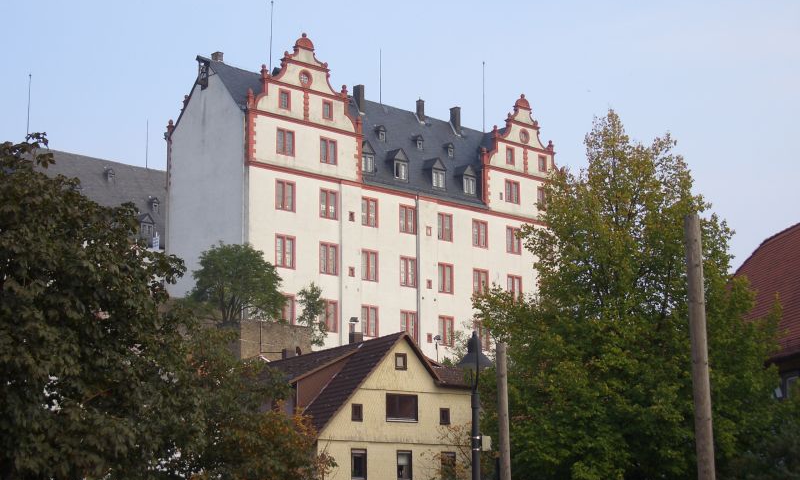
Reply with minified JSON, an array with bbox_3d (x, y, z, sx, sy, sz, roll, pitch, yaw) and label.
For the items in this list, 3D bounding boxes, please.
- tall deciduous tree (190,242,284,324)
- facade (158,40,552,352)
[{"bbox_3d":[-10.887,2.847,96.000,6.200,5.600,5.900,-1,-12,0],"label":"tall deciduous tree"},{"bbox_3d":[-1.565,-1.465,120.279,35.490,24.780,10.920,10,-16,-41],"label":"facade"}]

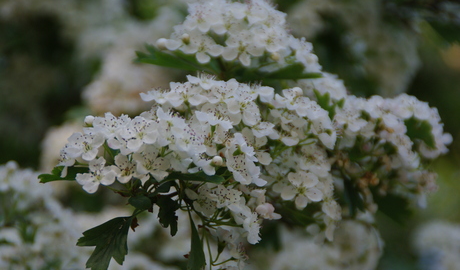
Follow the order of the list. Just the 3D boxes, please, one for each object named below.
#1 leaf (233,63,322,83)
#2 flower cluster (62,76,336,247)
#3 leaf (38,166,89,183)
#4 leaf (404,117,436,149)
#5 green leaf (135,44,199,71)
[{"bbox_3d":[0.019,-0.024,0.980,0.035,0.008,0.019,0,0,0],"label":"leaf"},{"bbox_3d":[-0.012,0.010,0.965,0.109,0.067,0.075,0,0,0],"label":"flower cluster"},{"bbox_3d":[-0.063,0.015,0.950,0.021,0.008,0.013,0,0,0],"label":"leaf"},{"bbox_3d":[0.077,0.000,1.010,0.014,0.014,0.008,0,0,0],"label":"leaf"},{"bbox_3d":[-0.024,-0.030,0.980,0.027,0.011,0.017,0,0,0],"label":"green leaf"}]

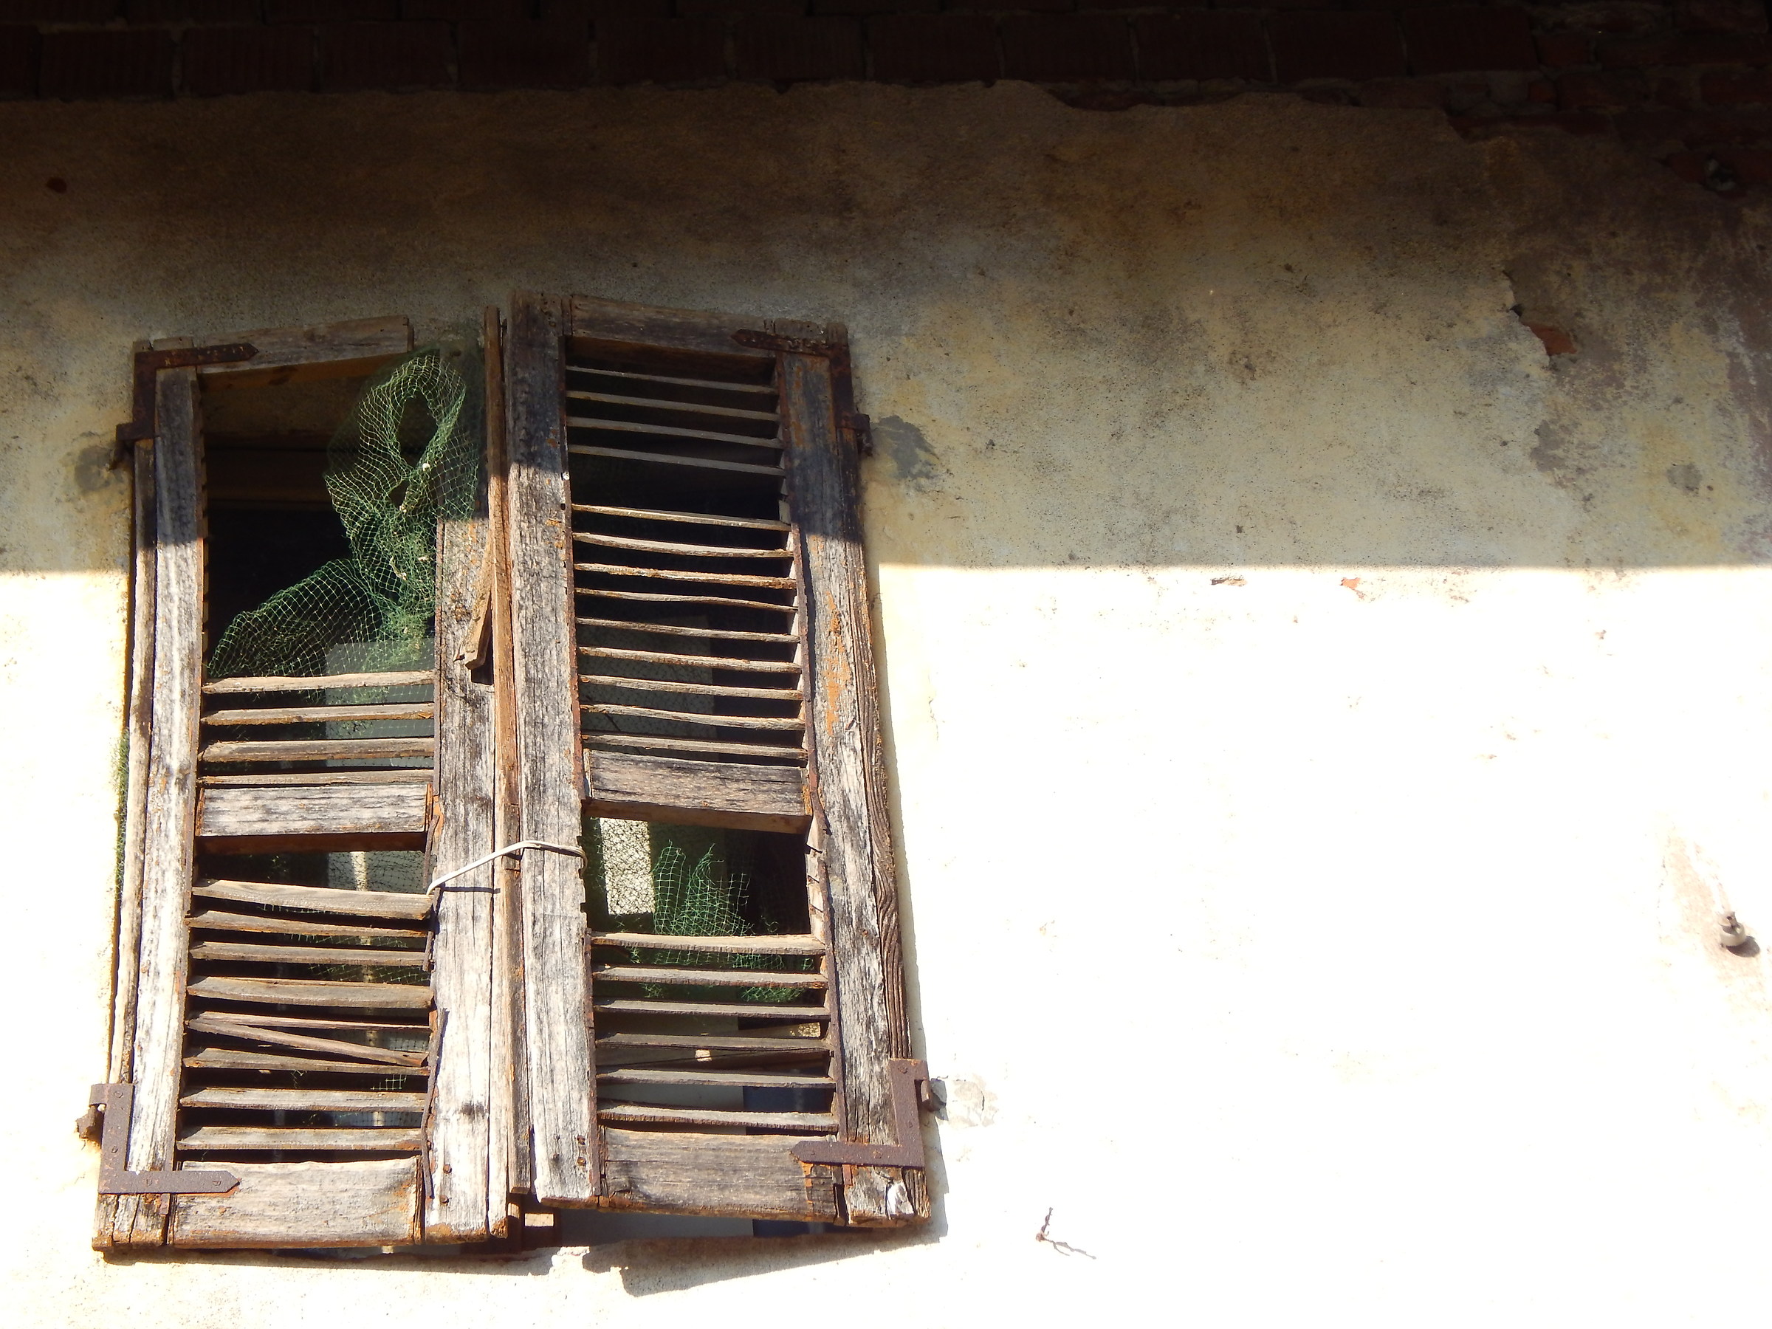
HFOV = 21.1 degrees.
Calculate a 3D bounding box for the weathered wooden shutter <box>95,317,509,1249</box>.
[{"bbox_3d":[-0.690,0.116,5.700,0.454,1.415,0.050,-3,-41,-3],"label":"weathered wooden shutter"}]

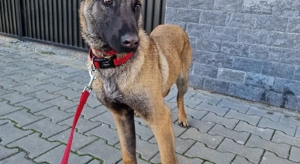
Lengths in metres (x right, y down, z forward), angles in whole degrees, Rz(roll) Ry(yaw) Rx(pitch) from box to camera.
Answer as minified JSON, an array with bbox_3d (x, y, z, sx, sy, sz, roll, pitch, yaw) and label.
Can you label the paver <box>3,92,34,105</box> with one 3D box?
[{"bbox_3d":[-0.898,0.140,1.771,0.198,0.066,0.163,13,19,29],"label":"paver"}]

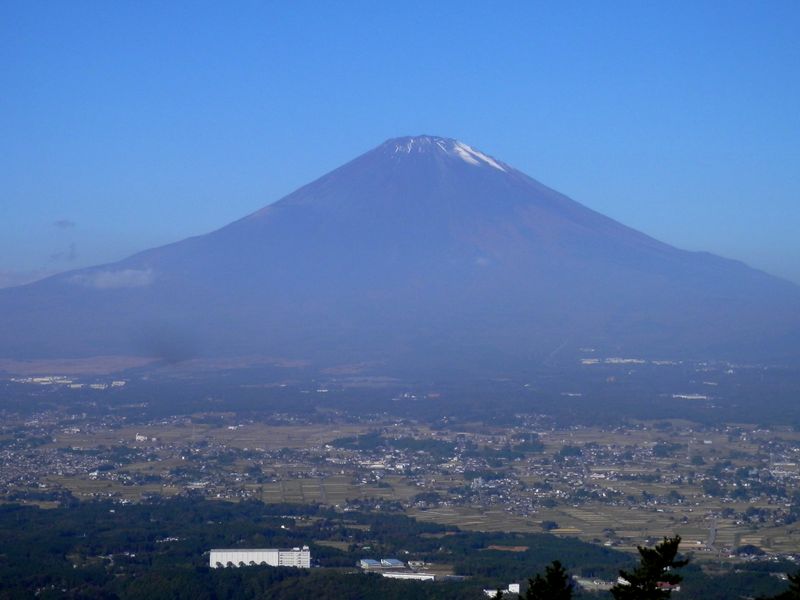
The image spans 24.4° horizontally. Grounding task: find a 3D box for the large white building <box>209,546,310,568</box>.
[{"bbox_3d":[-242.000,448.200,3220.400,173.000,34.000,40.000,0,-1,-2],"label":"large white building"}]

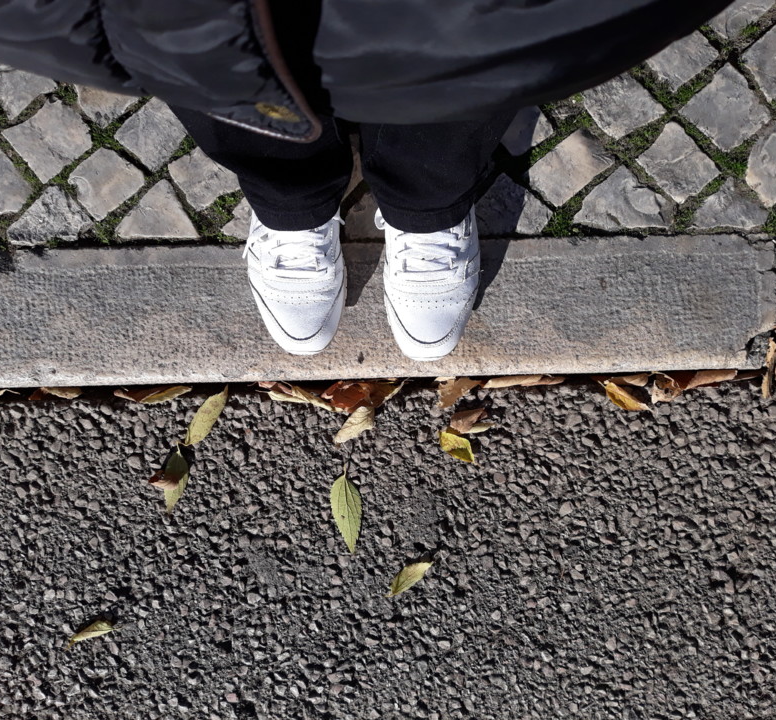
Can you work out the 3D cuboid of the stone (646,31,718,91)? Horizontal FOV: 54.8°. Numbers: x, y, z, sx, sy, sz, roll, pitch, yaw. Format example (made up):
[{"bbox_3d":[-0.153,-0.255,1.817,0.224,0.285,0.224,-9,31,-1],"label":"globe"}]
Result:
[{"bbox_3d":[0.353,-0.366,0.936,0.074,0.065,0.056,-40,89,-3],"label":"stone"}]

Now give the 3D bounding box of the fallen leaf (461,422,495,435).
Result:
[{"bbox_3d":[0.109,0.083,0.906,0.046,0.012,0.015,-6,86,-2],"label":"fallen leaf"}]

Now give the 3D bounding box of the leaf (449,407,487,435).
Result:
[{"bbox_3d":[0.107,0.079,0.973,0.050,0.018,0.031,-24,83,-5],"label":"leaf"}]

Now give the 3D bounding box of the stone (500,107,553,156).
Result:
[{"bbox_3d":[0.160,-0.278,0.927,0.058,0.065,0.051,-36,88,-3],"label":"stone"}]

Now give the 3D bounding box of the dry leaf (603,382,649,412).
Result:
[{"bbox_3d":[0.309,0.053,0.984,0.071,0.015,0.022,35,82,4],"label":"dry leaf"}]

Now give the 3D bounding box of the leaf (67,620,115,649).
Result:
[{"bbox_3d":[-0.368,0.335,0.923,0.058,0.016,0.019,-24,83,-5],"label":"leaf"}]

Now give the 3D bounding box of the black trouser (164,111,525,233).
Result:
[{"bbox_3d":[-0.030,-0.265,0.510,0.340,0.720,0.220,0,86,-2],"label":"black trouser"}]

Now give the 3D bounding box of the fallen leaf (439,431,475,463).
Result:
[{"bbox_3d":[0.090,0.113,0.969,0.059,0.015,0.029,37,82,4],"label":"fallen leaf"}]

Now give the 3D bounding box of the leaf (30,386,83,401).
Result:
[{"bbox_3d":[-0.395,0.038,0.892,0.065,0.018,0.019,-1,86,-1],"label":"leaf"}]

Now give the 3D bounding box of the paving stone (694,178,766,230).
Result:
[{"bbox_3d":[0.446,-0.203,1.008,0.107,0.062,0.069,-1,86,-2],"label":"paving stone"}]

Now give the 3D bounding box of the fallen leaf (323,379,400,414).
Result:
[{"bbox_3d":[-0.033,0.046,0.938,0.098,0.030,0.040,-1,87,-1],"label":"fallen leaf"}]

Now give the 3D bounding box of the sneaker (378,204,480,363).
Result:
[{"bbox_3d":[0.051,-0.145,0.832,0.107,0.105,0.285,1,87,-1],"label":"sneaker"}]

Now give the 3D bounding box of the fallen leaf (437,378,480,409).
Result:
[{"bbox_3d":[0.098,0.043,1.026,0.061,0.016,0.043,-4,86,-3],"label":"fallen leaf"}]

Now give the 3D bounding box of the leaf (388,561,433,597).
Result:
[{"bbox_3d":[0.026,0.273,0.944,0.070,0.013,0.021,-39,84,-7],"label":"leaf"}]

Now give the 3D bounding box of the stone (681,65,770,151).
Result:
[{"bbox_3d":[0.383,-0.281,0.873,0.079,0.050,0.073,-41,88,-4],"label":"stone"}]

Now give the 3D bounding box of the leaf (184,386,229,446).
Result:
[{"bbox_3d":[-0.244,0.075,1.011,0.027,0.014,0.094,34,85,1],"label":"leaf"}]

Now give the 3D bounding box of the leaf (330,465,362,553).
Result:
[{"bbox_3d":[-0.051,0.191,0.956,0.040,0.010,0.107,-8,82,-3],"label":"leaf"}]

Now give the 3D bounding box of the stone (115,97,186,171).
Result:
[{"bbox_3d":[-0.297,-0.287,0.984,0.068,0.062,0.078,41,85,1],"label":"stone"}]

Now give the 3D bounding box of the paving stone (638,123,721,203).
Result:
[{"bbox_3d":[0.383,-0.255,1.009,0.099,0.062,0.083,45,85,1],"label":"paving stone"}]

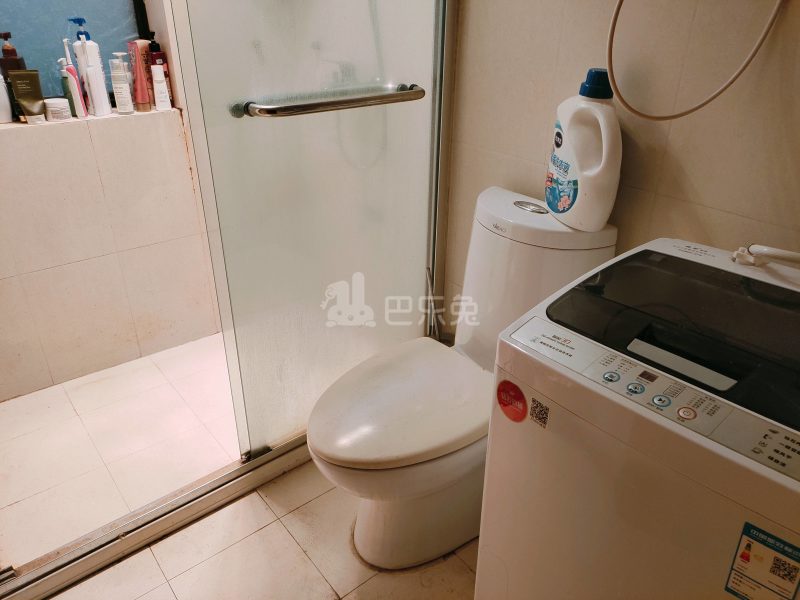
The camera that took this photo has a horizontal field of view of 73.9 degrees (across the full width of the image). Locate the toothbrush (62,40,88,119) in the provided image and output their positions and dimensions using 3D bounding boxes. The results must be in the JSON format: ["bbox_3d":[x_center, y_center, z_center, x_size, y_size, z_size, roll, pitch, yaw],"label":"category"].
[{"bbox_3d":[-1.090,-0.735,1.771,0.032,0.240,0.030,0,26,0],"label":"toothbrush"}]

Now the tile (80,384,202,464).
[{"bbox_3d":[-0.850,0.397,1.745,0.296,0.010,0.298,-20,33,-36],"label":"tile"}]

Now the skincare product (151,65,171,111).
[{"bbox_3d":[-0.867,-0.766,1.921,0.046,0.147,0.040,-20,32,-36],"label":"skincare product"}]

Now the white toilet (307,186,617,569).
[{"bbox_3d":[0.075,0.218,1.298,0.678,0.804,0.395,-15,30,-29],"label":"white toilet"}]

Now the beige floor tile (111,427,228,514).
[{"bbox_3d":[-0.698,0.512,1.625,0.298,0.010,0.270,-20,32,-36],"label":"beige floor tile"}]

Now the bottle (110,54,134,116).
[{"bbox_3d":[-0.938,-0.719,1.796,0.051,0.166,0.048,-15,30,-29],"label":"bottle"}]

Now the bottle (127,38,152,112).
[{"bbox_3d":[-0.900,-0.774,1.840,0.056,0.217,0.046,11,27,21],"label":"bottle"}]

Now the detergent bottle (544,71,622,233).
[{"bbox_3d":[0.409,-0.331,1.178,0.102,0.312,0.172,-6,26,-13],"label":"detergent bottle"}]

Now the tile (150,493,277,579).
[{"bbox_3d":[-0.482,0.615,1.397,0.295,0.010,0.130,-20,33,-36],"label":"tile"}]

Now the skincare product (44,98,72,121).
[{"bbox_3d":[-1.131,-0.625,1.757,0.066,0.060,0.066,-16,30,-30],"label":"skincare product"}]

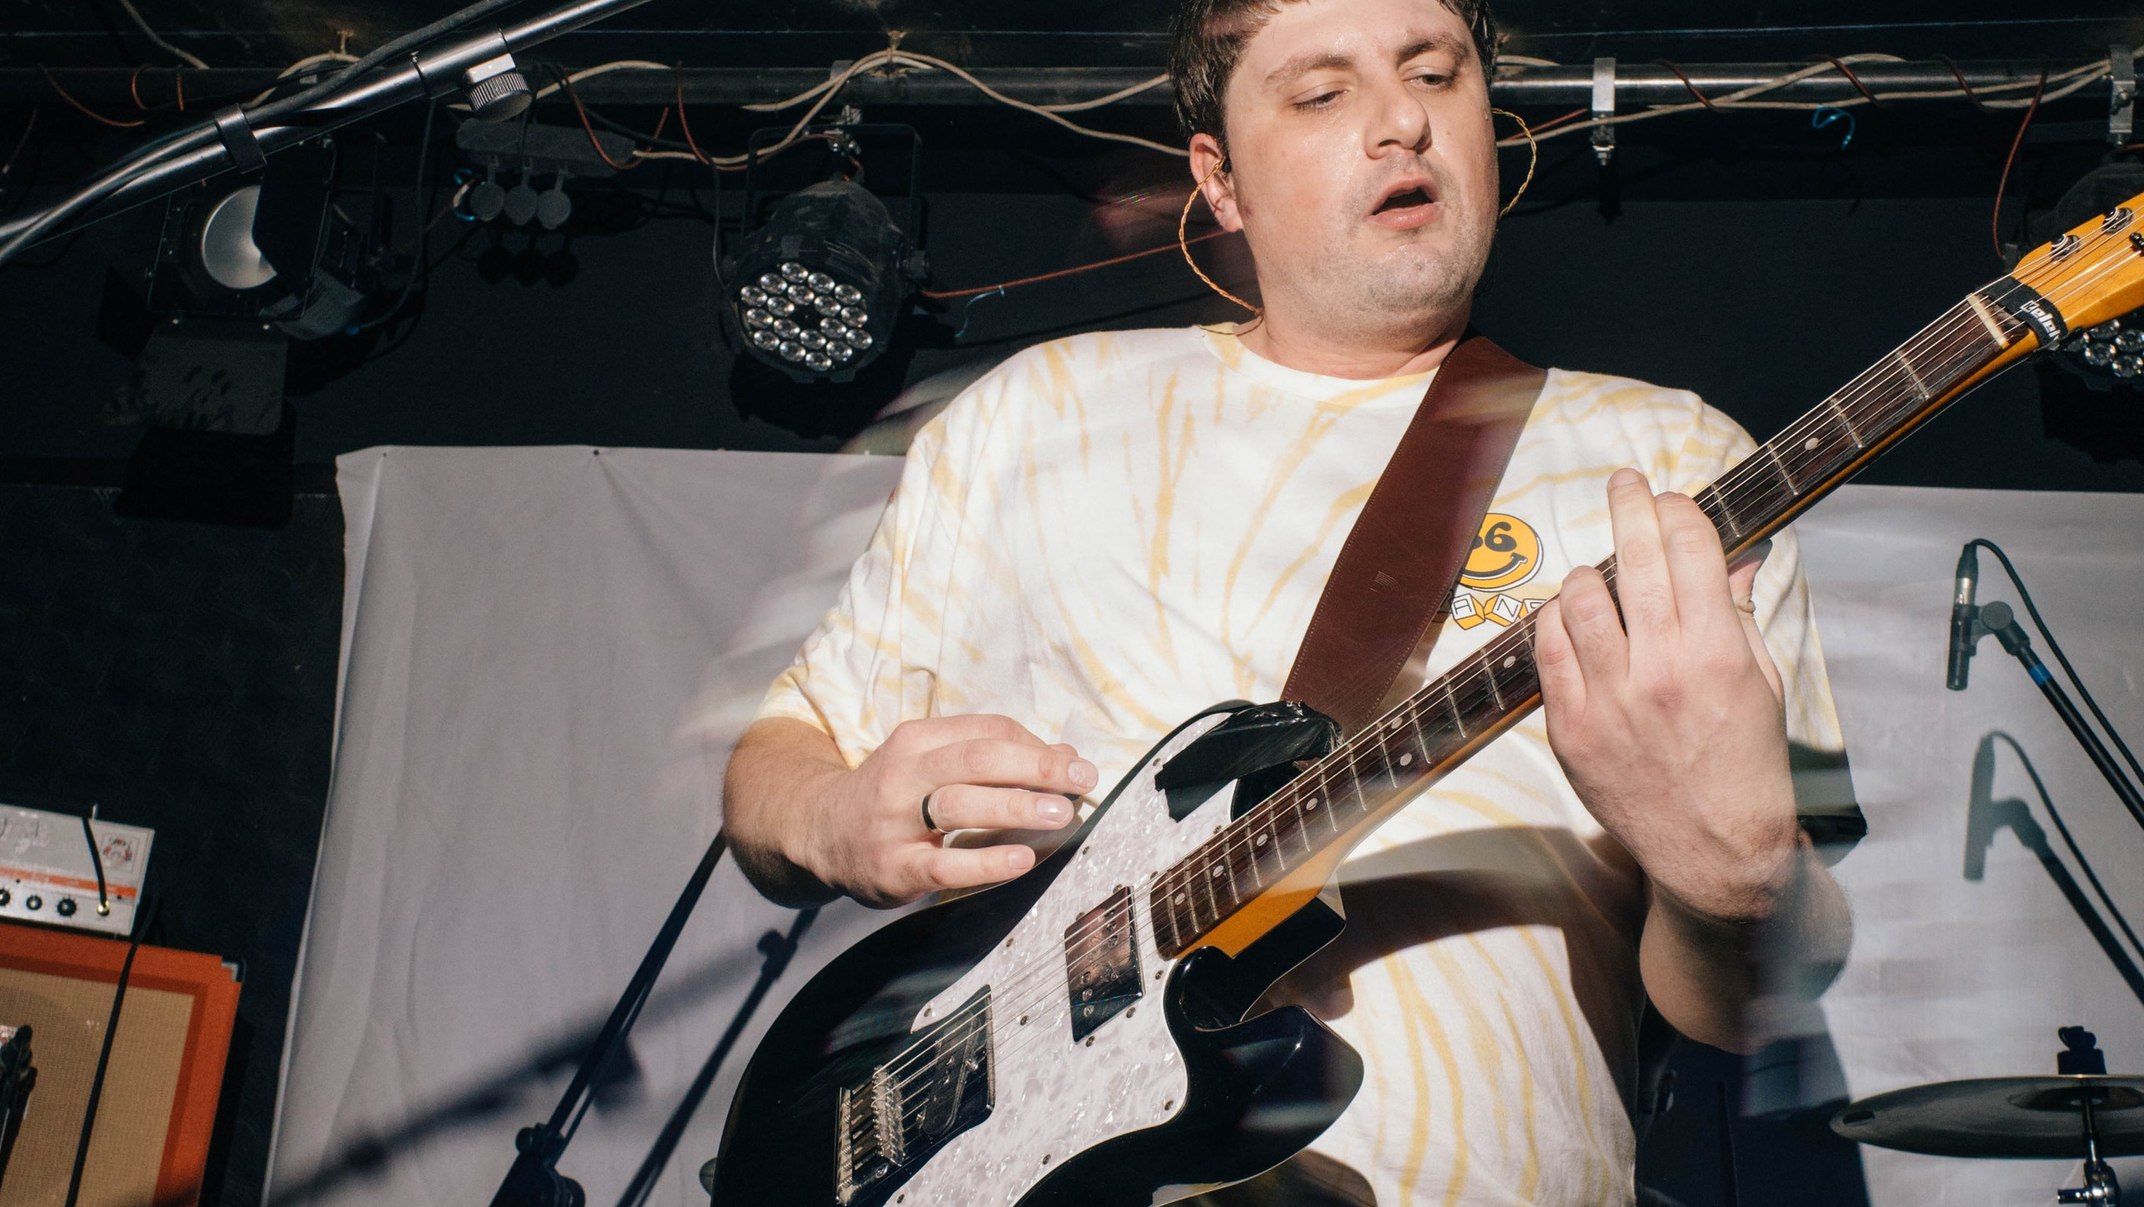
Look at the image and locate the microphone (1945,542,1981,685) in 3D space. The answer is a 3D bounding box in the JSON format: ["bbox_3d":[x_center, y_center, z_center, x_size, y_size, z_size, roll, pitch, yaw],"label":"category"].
[{"bbox_3d":[0.878,0.013,2.460,0.021,0.150,0.021,6,-9,13],"label":"microphone"}]

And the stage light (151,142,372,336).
[{"bbox_3d":[-1.075,-0.476,3.408,0.235,0.250,0.250,4,-7,7],"label":"stage light"}]

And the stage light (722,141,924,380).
[{"bbox_3d":[-0.324,-0.465,3.338,0.255,0.285,0.225,3,-44,9],"label":"stage light"}]

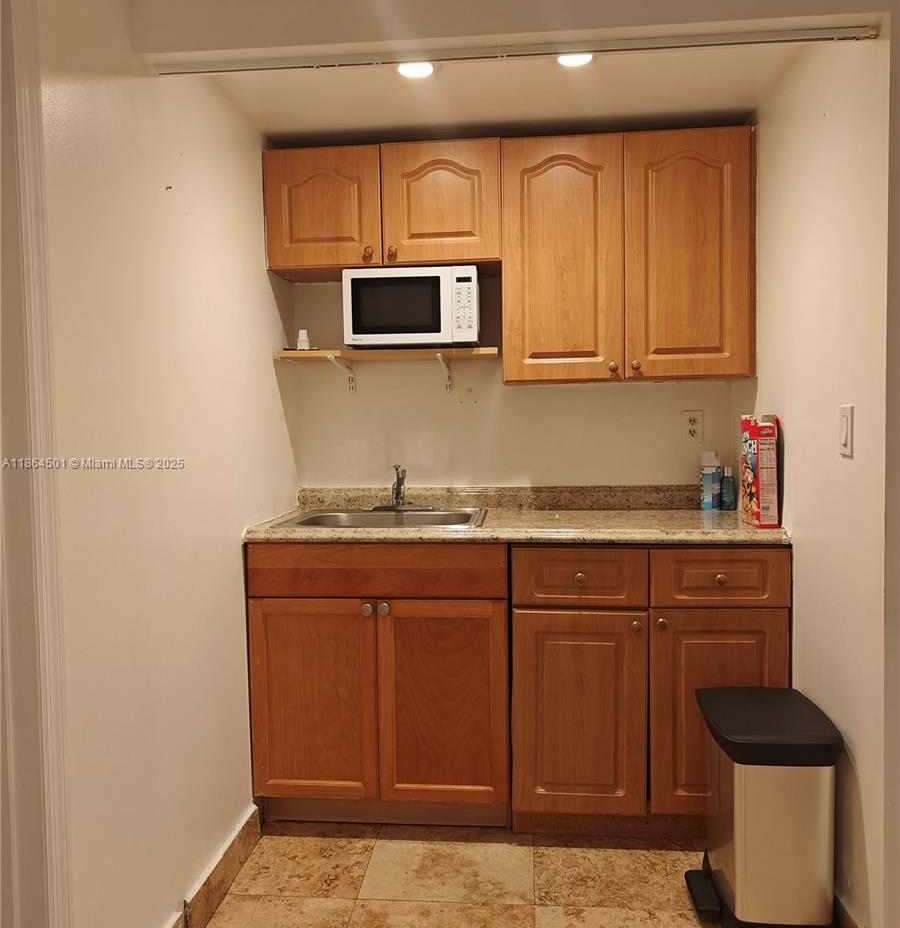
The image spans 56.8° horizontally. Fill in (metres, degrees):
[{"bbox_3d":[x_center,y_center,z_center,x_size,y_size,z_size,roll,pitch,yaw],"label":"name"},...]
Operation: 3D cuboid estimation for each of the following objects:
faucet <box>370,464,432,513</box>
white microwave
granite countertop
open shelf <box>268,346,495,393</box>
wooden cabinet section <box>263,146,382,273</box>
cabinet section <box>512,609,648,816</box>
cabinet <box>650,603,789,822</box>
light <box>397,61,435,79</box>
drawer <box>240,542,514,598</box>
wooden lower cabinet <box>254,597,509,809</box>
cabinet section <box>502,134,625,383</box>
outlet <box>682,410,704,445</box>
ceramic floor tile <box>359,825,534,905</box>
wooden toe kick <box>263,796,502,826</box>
[{"bbox_3d":[-0.168,0.088,2.821,0.209,0.167,0.200,0,3,5],"label":"faucet"},{"bbox_3d":[-0.119,-0.508,2.811,0.426,0.251,0.320,0,2,5],"label":"white microwave"},{"bbox_3d":[0.189,0.191,2.651,1.542,0.036,0.621,0,3,5],"label":"granite countertop"},{"bbox_3d":[-0.201,-0.315,2.836,0.737,0.132,0.267,0,3,5],"label":"open shelf"},{"bbox_3d":[-0.394,-0.834,2.819,0.377,0.379,0.305,0,3,5],"label":"wooden cabinet section"},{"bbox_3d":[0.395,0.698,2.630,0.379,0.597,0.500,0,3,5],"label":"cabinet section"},{"bbox_3d":[0.785,0.692,2.628,0.385,0.597,0.560,0,2,5],"label":"cabinet"},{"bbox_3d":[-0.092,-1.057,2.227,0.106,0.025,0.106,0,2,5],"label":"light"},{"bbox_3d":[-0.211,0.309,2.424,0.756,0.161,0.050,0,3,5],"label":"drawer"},{"bbox_3d":[-0.187,0.676,2.709,0.762,0.602,0.560,0,2,5],"label":"wooden lower cabinet"},{"bbox_3d":[0.368,-0.651,2.761,0.381,0.757,0.305,0,3,5],"label":"cabinet section"},{"bbox_3d":[0.846,-0.128,2.893,0.072,0.116,0.011,0,3,5],"label":"outlet"},{"bbox_3d":[0.006,1.123,2.369,0.458,0.012,0.451,0,3,5],"label":"ceramic floor tile"},{"bbox_3d":[-0.195,1.059,2.566,0.756,0.100,0.020,0,3,5],"label":"wooden toe kick"}]

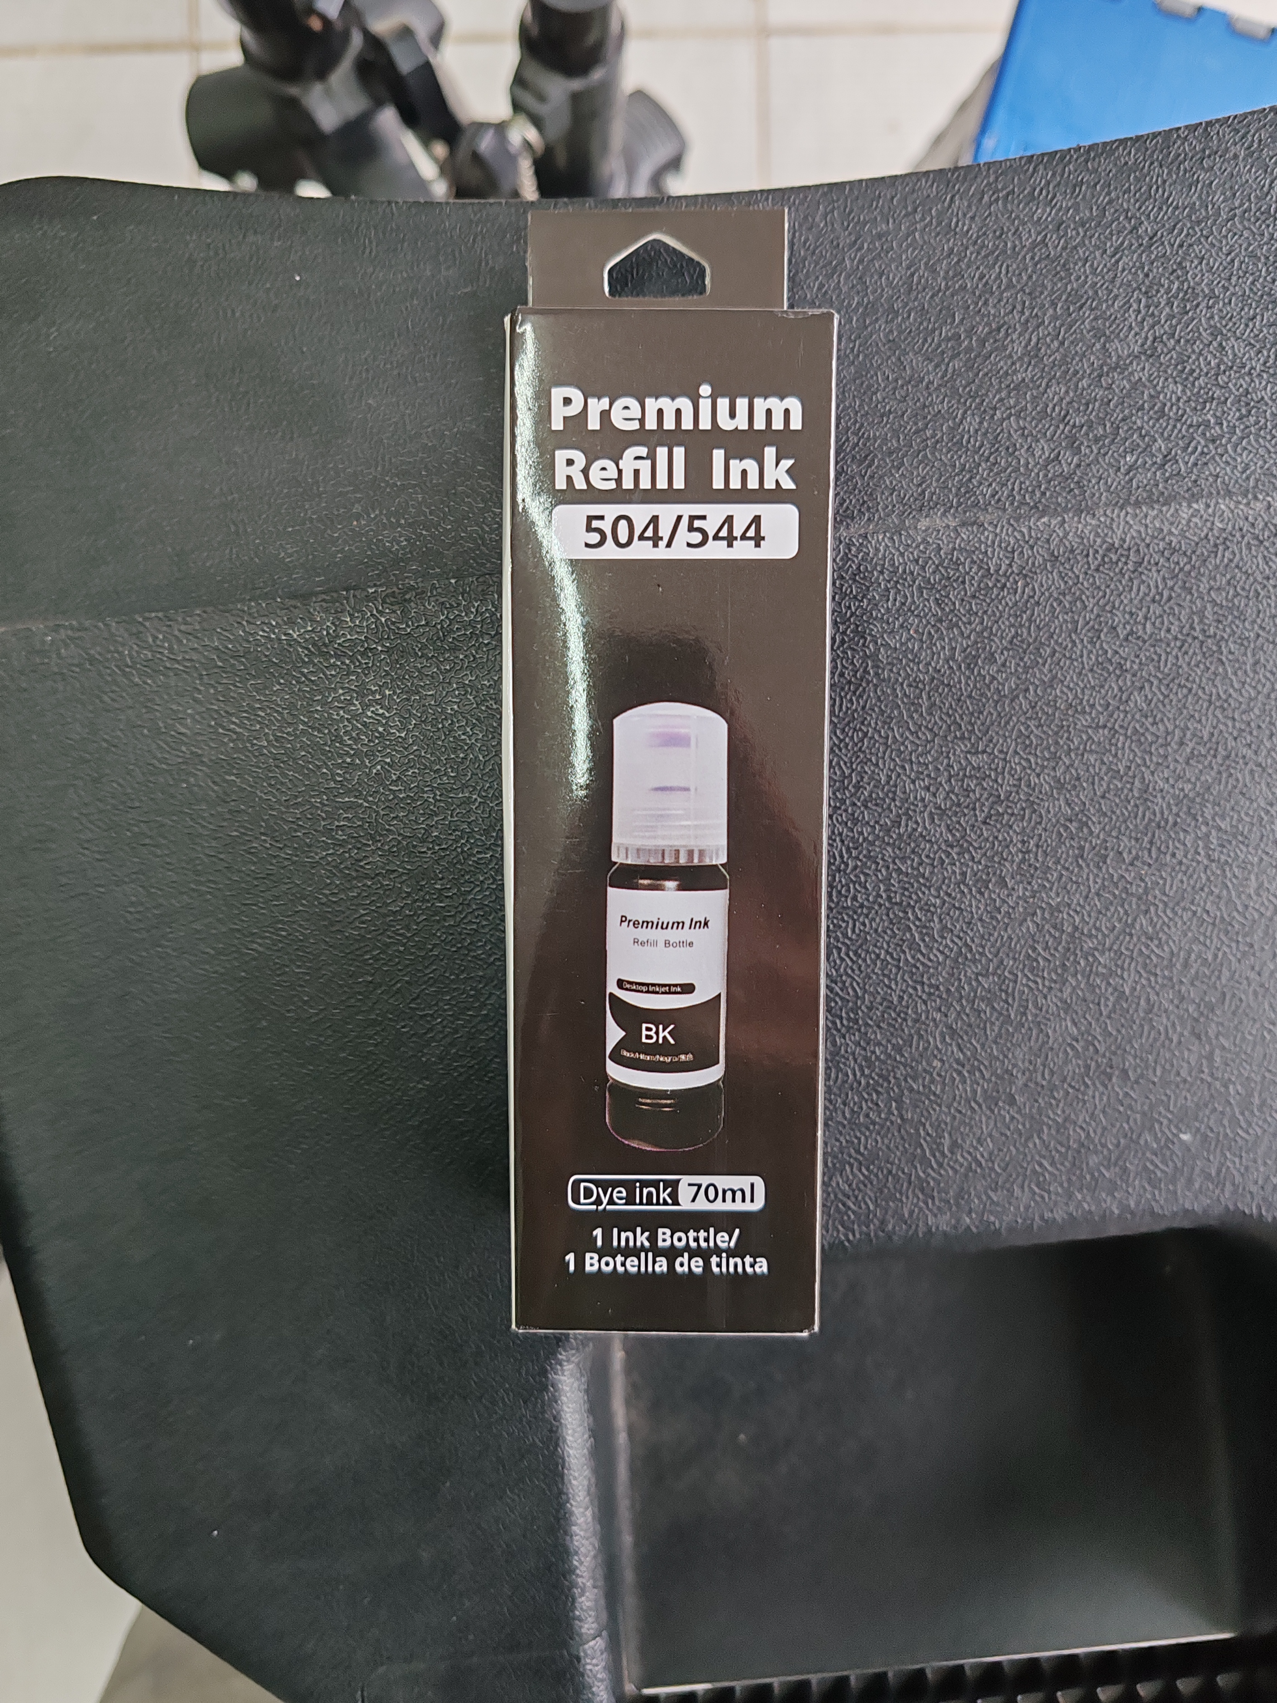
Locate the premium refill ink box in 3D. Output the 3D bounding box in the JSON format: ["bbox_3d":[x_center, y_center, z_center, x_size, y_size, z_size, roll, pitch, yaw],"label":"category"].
[{"bbox_3d":[0.004,-0.018,0.192,0.041,0.043,0.161,0,94,-2],"label":"premium refill ink box"}]

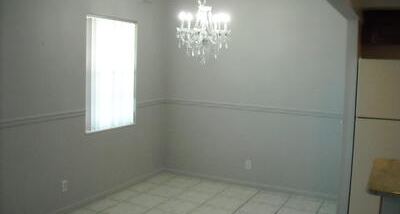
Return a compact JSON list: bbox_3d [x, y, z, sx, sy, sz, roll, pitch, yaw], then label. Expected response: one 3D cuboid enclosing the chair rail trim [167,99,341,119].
[{"bbox_3d":[0.605,0.010,5.199,2.430,0.055,0.025,5,7,26],"label":"chair rail trim"}]

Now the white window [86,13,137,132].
[{"bbox_3d":[-1.017,-0.382,4.652,0.090,1.250,0.910,5,7,26],"label":"white window"}]

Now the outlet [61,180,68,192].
[{"bbox_3d":[-1.364,0.794,4.077,0.012,0.115,0.072,5,7,26],"label":"outlet"}]

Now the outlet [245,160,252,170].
[{"bbox_3d":[0.631,0.752,5.262,0.072,0.115,0.012,5,7,26],"label":"outlet"}]

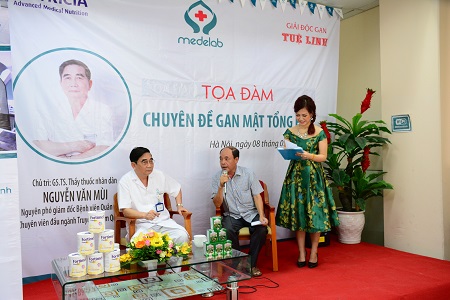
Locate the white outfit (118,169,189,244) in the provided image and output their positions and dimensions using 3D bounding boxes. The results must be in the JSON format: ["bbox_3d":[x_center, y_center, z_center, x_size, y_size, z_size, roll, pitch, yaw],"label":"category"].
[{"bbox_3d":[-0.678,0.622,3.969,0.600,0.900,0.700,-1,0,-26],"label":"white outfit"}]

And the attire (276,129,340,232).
[{"bbox_3d":[0.856,0.284,4.309,0.640,1.000,0.560,-1,0,14],"label":"attire"}]

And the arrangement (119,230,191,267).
[{"bbox_3d":[-0.478,0.656,2.898,0.480,0.205,0.280,-1,0,-26],"label":"arrangement"}]

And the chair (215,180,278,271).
[{"bbox_3d":[0.214,0.757,4.428,0.580,0.860,0.620,-1,0,0],"label":"chair"}]

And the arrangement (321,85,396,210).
[{"bbox_3d":[1.565,0.003,5.140,0.860,1.460,0.800,-1,0,17],"label":"arrangement"}]

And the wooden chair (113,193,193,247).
[{"bbox_3d":[-0.701,0.773,4.058,0.580,0.860,0.620,-1,0,-28],"label":"wooden chair"}]

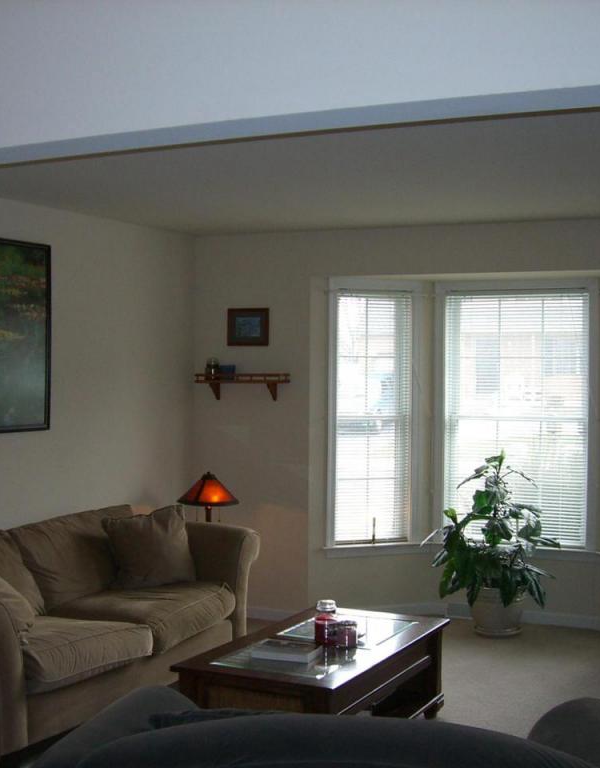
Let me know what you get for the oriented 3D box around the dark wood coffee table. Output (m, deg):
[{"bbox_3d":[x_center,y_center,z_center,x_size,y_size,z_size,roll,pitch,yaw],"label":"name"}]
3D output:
[{"bbox_3d":[0.096,1.279,4.609,0.660,0.460,1.240,1,1,27],"label":"dark wood coffee table"}]

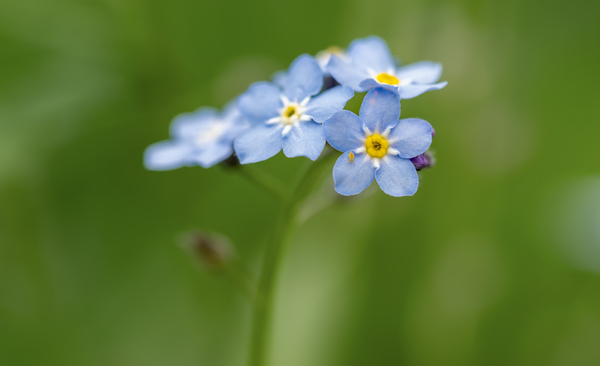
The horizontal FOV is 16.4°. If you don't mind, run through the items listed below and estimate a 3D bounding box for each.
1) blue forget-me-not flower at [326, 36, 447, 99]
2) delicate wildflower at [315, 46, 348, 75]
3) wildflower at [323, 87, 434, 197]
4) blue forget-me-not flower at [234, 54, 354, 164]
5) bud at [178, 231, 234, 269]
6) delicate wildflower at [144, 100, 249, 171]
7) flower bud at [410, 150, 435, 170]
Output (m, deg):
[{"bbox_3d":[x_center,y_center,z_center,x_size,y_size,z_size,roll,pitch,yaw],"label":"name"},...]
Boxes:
[{"bbox_3d":[0.007,-0.009,0.161,0.009,0.003,0.009,-3,35,-18],"label":"blue forget-me-not flower"},{"bbox_3d":[0.003,-0.010,0.166,0.004,0.003,0.003,2,42,11],"label":"delicate wildflower"},{"bbox_3d":[0.006,-0.003,0.158,0.009,0.008,0.003,-1,-6,-5],"label":"wildflower"},{"bbox_3d":[-0.001,-0.006,0.160,0.009,0.009,0.003,5,-24,29],"label":"blue forget-me-not flower"},{"bbox_3d":[-0.008,0.005,0.167,0.004,0.003,0.003,37,0,0],"label":"bud"},{"bbox_3d":[-0.008,-0.004,0.164,0.009,0.003,0.009,9,58,43],"label":"delicate wildflower"},{"bbox_3d":[0.009,-0.002,0.161,0.002,0.002,0.002,4,8,24],"label":"flower bud"}]

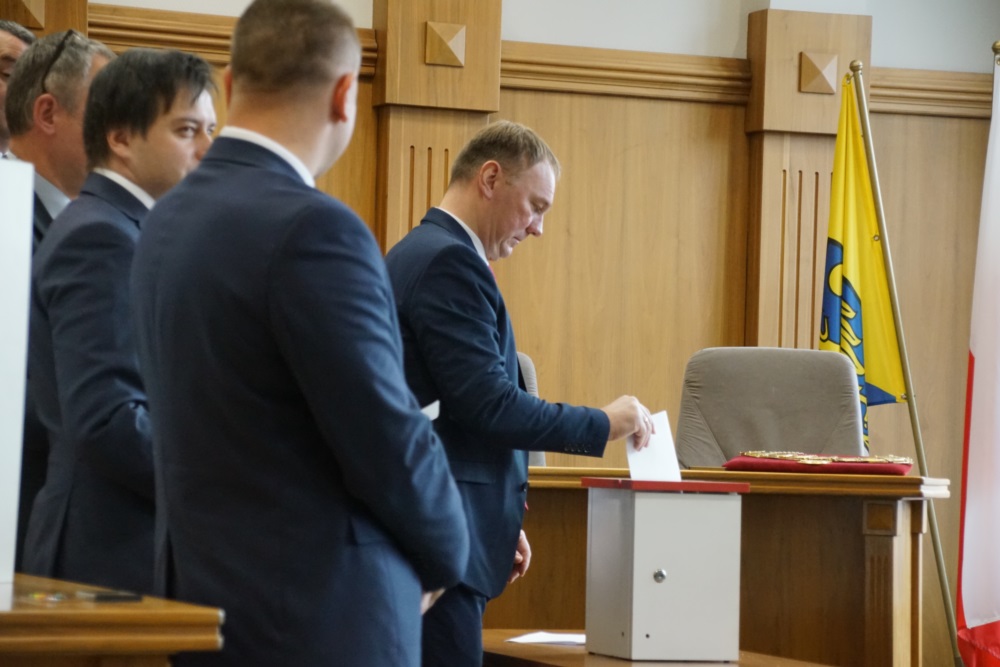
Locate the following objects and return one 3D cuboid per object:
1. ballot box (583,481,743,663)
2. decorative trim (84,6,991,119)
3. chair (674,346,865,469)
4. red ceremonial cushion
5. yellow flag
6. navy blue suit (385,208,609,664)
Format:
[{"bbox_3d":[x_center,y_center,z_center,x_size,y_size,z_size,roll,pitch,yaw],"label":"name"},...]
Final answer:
[{"bbox_3d":[0.314,0.449,5.943,0.249,0.334,0.215,2,-2,-25],"label":"ballot box"},{"bbox_3d":[0.201,-0.790,9.064,2.897,0.137,0.080,2,-2,-23],"label":"decorative trim"},{"bbox_3d":[0.658,0.582,7.660,0.540,1.100,0.600,1,-2,4],"label":"chair"},{"bbox_3d":[0.760,0.315,7.450,0.420,0.045,0.360,1,-2,6],"label":"red ceremonial cushion"},{"bbox_3d":[1.002,-0.169,8.600,0.230,1.095,0.160,2,-2,-15],"label":"yellow flag"},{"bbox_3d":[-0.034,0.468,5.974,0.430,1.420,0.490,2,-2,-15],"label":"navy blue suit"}]

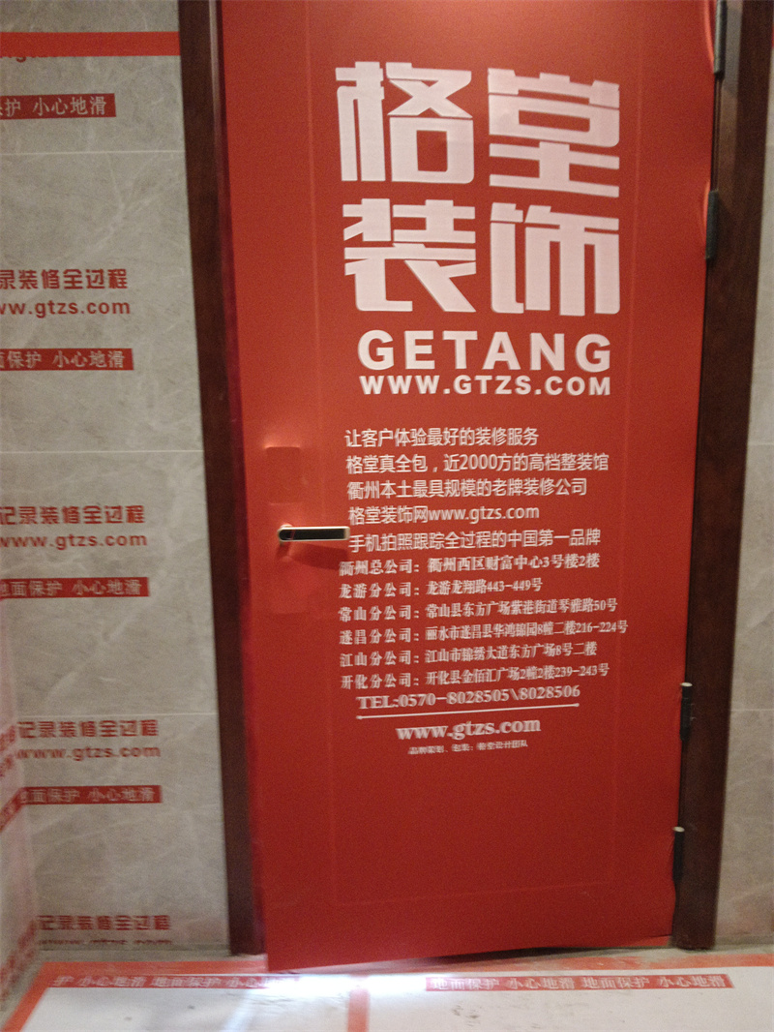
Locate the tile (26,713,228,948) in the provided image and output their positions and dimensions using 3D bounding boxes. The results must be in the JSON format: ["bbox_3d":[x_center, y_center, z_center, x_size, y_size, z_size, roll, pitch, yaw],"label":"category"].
[{"bbox_3d":[-0.605,0.747,1.815,0.450,0.595,0.012,-1,10,1],"label":"tile"}]

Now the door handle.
[{"bbox_3d":[-0.145,0.030,1.544,0.141,0.030,0.055,-2,10,-5],"label":"door handle"}]

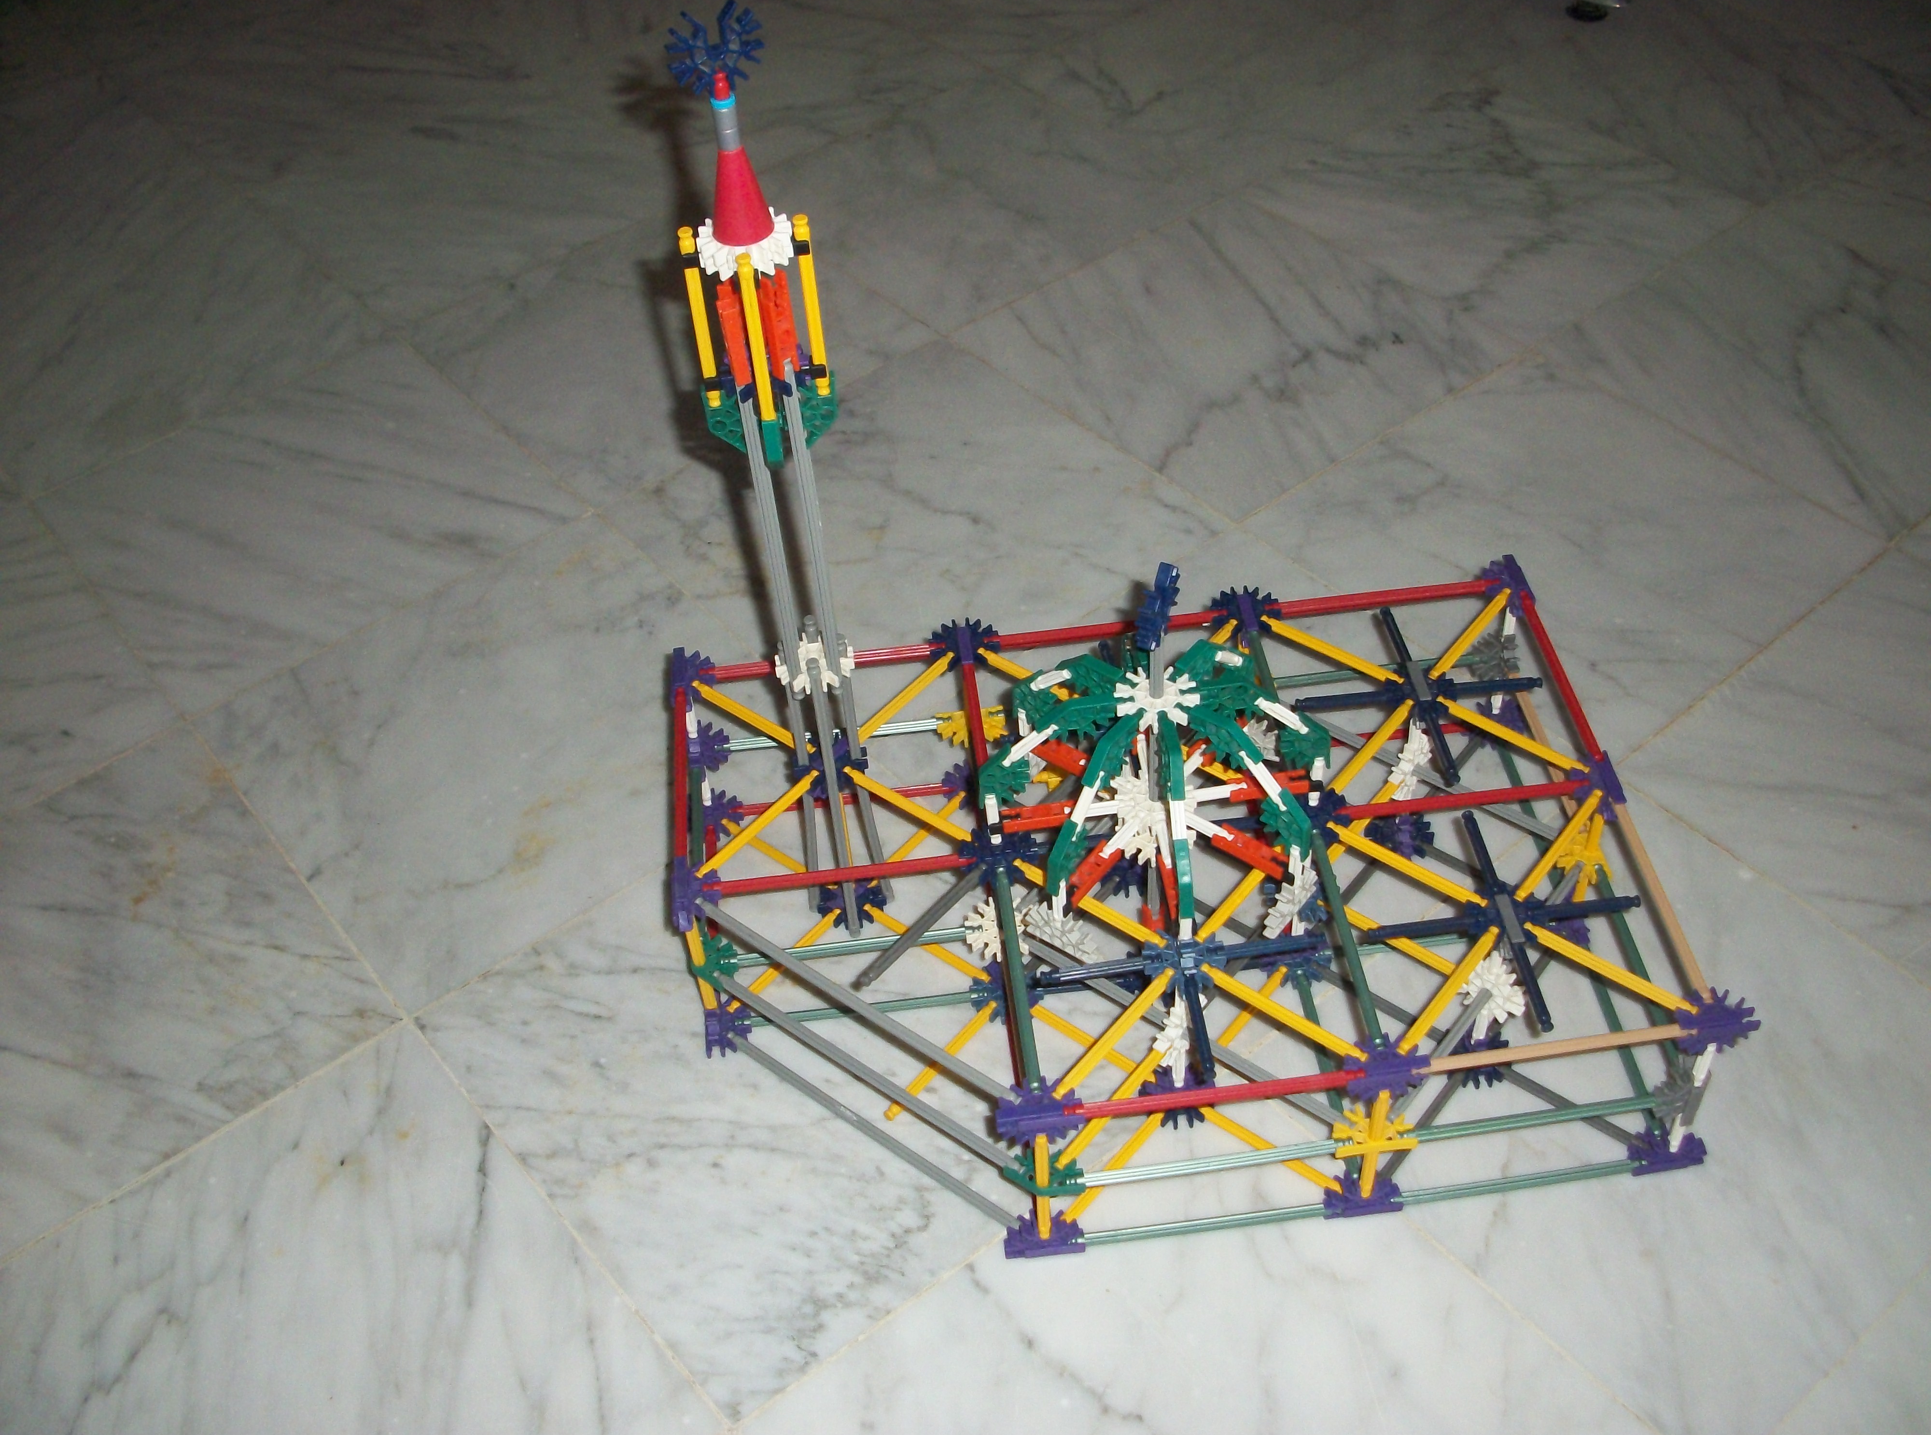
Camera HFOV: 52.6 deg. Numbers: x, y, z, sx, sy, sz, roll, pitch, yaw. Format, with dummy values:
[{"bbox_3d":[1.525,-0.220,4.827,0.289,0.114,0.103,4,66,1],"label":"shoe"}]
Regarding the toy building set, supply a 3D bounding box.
[{"bbox_3d":[0.085,-0.047,0.851,0.477,0.514,0.329,-7,44,-2],"label":"toy building set"}]

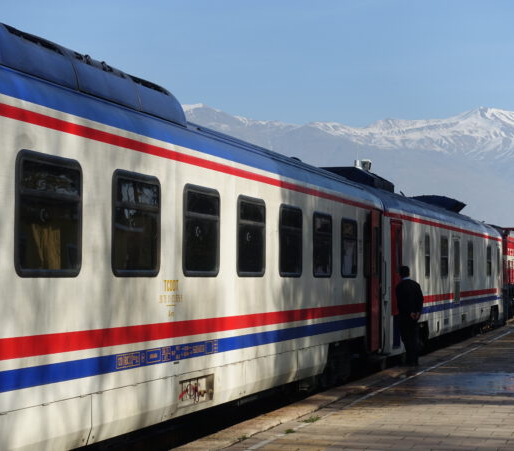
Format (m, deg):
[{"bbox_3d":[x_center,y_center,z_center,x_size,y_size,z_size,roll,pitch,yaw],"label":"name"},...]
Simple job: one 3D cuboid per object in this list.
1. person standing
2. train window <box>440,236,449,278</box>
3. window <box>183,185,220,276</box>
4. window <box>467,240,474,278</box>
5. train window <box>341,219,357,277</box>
[{"bbox_3d":[2.671,1.580,22.950,0.540,1.740,0.380,2,-3,-42],"label":"person standing"},{"bbox_3d":[4.626,0.796,32.498,0.080,1.020,1.300,-1,-2,16],"label":"train window"},{"bbox_3d":[-0.608,0.069,14.103,0.080,0.975,1.270,-1,-2,16],"label":"window"},{"bbox_3d":[6.137,0.961,37.811,0.080,1.010,1.270,-1,-2,16],"label":"window"},{"bbox_3d":[1.495,0.374,21.494,0.080,0.975,1.270,-1,-2,16],"label":"train window"}]

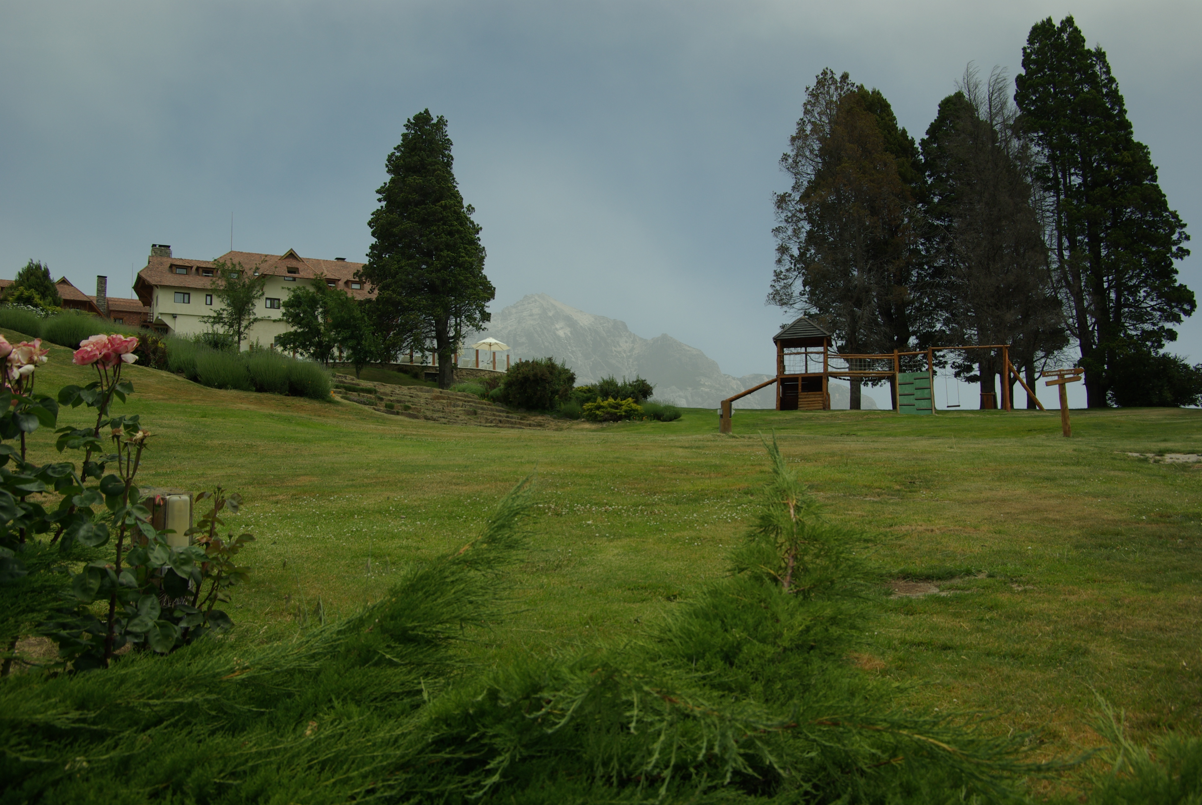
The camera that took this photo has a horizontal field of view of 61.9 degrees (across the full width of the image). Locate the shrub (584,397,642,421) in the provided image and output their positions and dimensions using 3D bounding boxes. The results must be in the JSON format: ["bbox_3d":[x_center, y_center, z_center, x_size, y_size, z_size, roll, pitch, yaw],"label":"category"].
[{"bbox_3d":[0.395,0.229,34.990,2.070,0.840,1.800,0,1,1],"label":"shrub"}]

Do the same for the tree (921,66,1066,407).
[{"bbox_3d":[18.835,-7.905,47.803,6.710,16.280,6.600,1,1,22],"label":"tree"}]

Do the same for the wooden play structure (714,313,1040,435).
[{"bbox_3d":[9.101,-1.174,33.000,10.300,3.200,2.400,-1,-5,10],"label":"wooden play structure"}]

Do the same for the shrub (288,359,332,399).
[{"bbox_3d":[-8.285,-0.653,28.486,1.240,1.140,1.250,0,1,-16],"label":"shrub"}]

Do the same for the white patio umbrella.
[{"bbox_3d":[-7.466,-3.261,67.000,2.650,2.250,2.650,0,-5,-6],"label":"white patio umbrella"}]

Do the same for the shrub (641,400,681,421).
[{"bbox_3d":[2.038,0.271,34.000,1.300,0.700,1.100,-1,-5,3],"label":"shrub"}]

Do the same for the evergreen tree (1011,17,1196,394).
[{"bbox_3d":[24.098,-9.118,47.775,8.200,18.590,8.000,1,2,27],"label":"evergreen tree"}]

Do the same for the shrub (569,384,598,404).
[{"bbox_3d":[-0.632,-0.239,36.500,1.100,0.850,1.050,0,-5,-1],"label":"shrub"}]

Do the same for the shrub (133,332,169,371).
[{"bbox_3d":[-12.782,-1.454,28.487,1.010,1.080,1.050,0,2,-24],"label":"shrub"}]

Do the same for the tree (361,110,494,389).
[{"bbox_3d":[-7.431,-6.559,42.856,5.510,11.870,5.400,0,1,-10],"label":"tree"}]

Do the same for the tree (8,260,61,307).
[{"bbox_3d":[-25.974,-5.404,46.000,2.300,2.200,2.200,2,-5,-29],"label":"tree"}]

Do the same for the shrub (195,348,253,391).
[{"bbox_3d":[-10.840,-0.957,28.785,1.600,1.200,1.400,0,1,-21],"label":"shrub"}]

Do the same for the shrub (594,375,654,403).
[{"bbox_3d":[0.849,-0.398,37.000,2.150,1.300,1.700,-1,-5,1],"label":"shrub"}]

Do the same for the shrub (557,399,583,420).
[{"bbox_3d":[-1.051,0.239,34.000,0.860,0.680,0.800,0,-5,-2],"label":"shrub"}]

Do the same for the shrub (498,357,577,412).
[{"bbox_3d":[-2.307,-0.649,36.500,2.600,1.900,2.350,0,-5,-4],"label":"shrub"}]

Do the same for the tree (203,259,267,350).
[{"bbox_3d":[-16.491,-4.127,44.945,2.860,4.500,2.800,0,1,-20],"label":"tree"}]

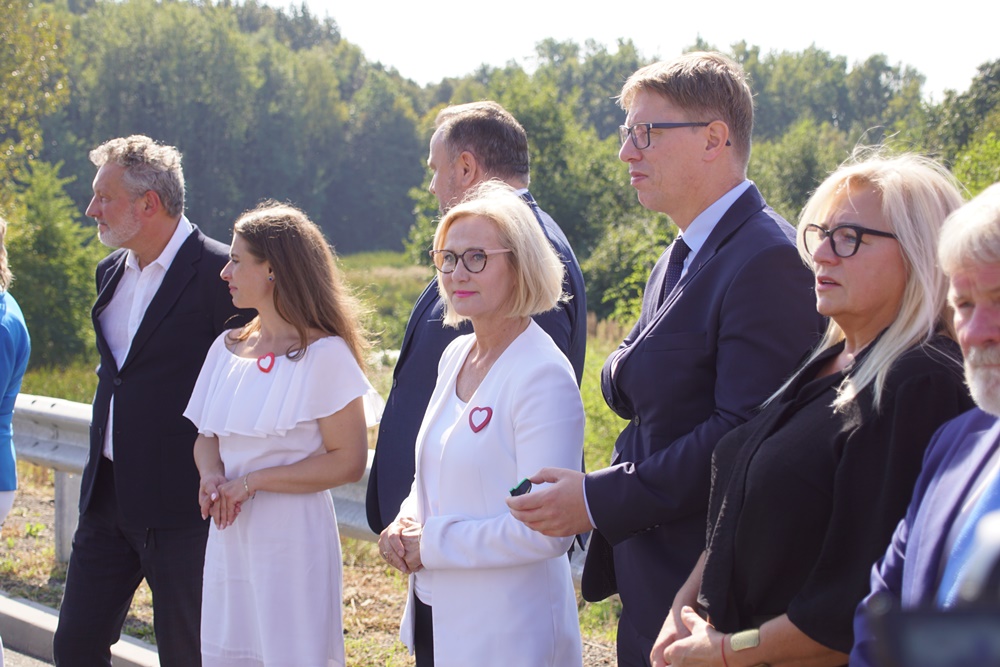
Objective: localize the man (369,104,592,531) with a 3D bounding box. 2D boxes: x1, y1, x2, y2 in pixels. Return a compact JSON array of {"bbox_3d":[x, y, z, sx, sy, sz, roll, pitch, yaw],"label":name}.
[{"bbox_3d":[-0.050,0.455,3.860,0.380,1.860,0.540,-1,3,-15],"label":"man"}]

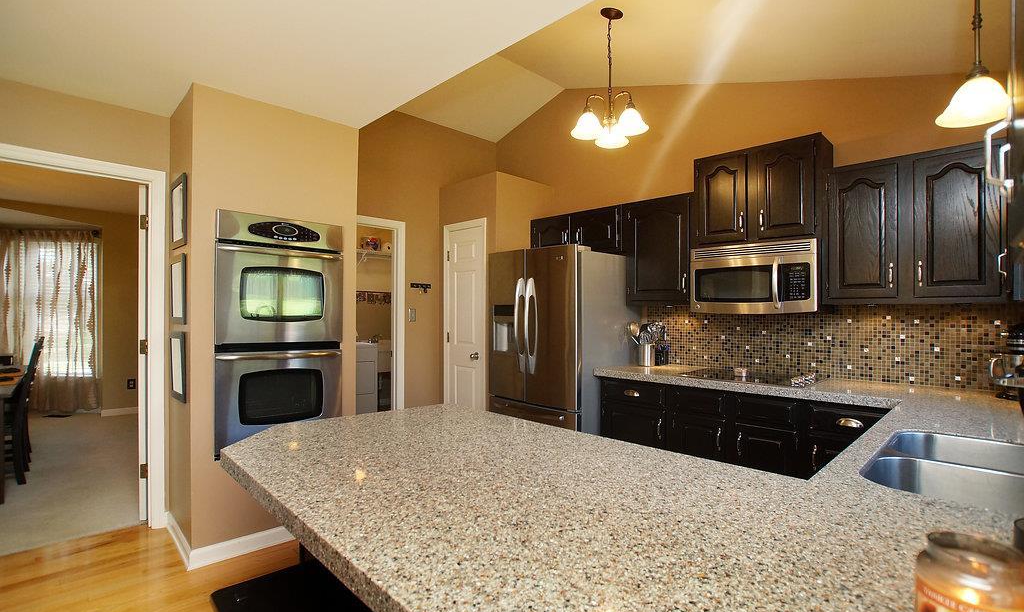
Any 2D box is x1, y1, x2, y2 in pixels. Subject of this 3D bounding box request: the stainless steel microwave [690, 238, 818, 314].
[{"bbox_3d":[1.582,-0.176,2.929,0.732,0.410,0.410,0,0,45],"label":"stainless steel microwave"}]

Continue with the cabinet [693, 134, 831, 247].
[{"bbox_3d":[1.611,-0.689,2.958,0.743,0.613,0.330,0,0,45],"label":"cabinet"}]

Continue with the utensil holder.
[{"bbox_3d":[1.007,0.359,3.375,0.114,0.166,0.114,0,0,45],"label":"utensil holder"}]

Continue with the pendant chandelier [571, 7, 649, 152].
[{"bbox_3d":[0.573,-1.358,2.650,0.440,0.750,0.440,0,0,0],"label":"pendant chandelier"}]

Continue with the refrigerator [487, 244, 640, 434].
[{"bbox_3d":[0.377,0.458,3.782,0.913,1.784,0.800,0,0,45],"label":"refrigerator"}]

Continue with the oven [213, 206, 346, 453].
[{"bbox_3d":[-1.500,0.146,2.818,0.600,1.307,0.685,0,0,45],"label":"oven"}]

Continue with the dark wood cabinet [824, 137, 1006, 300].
[{"bbox_3d":[2.127,-0.391,2.446,0.712,0.764,0.335,0,0,45],"label":"dark wood cabinet"}]

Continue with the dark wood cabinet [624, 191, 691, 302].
[{"bbox_3d":[1.147,-0.394,3.410,0.551,0.764,0.335,0,0,45],"label":"dark wood cabinet"}]

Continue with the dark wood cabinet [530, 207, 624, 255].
[{"bbox_3d":[0.608,-0.589,3.941,0.958,0.379,0.335,0,0,45],"label":"dark wood cabinet"}]

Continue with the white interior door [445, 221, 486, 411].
[{"bbox_3d":[-0.408,0.301,4.061,0.585,2.090,0.080,0,0,45],"label":"white interior door"}]

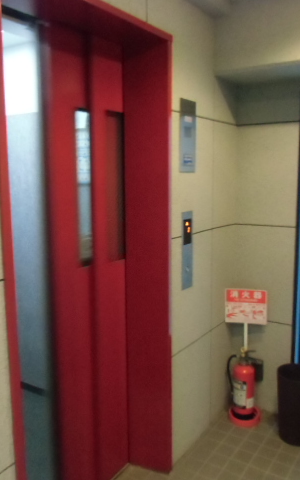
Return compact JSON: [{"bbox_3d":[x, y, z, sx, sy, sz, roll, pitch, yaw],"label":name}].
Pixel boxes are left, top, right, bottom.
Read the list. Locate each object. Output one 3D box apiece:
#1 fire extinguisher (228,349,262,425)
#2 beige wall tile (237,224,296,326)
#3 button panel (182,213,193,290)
[{"bbox_3d":[0.593,0.890,2.755,0.221,0.469,0.199,5,9,33],"label":"fire extinguisher"},{"bbox_3d":[0.697,0.208,2.723,0.382,0.590,0.020,5,9,33],"label":"beige wall tile"},{"bbox_3d":[0.199,0.056,2.261,0.015,0.396,0.107,5,9,33],"label":"button panel"}]

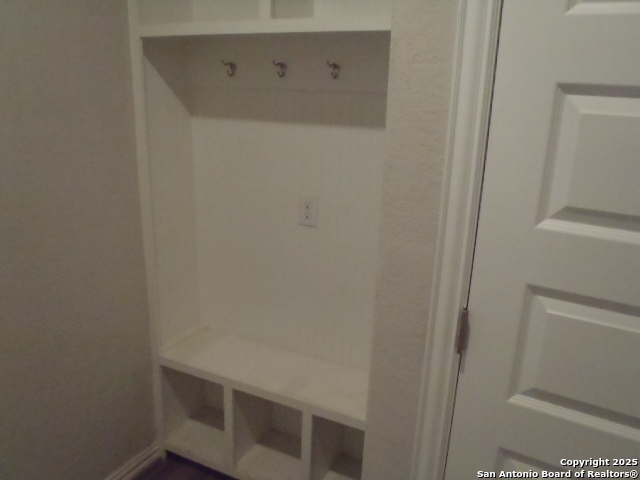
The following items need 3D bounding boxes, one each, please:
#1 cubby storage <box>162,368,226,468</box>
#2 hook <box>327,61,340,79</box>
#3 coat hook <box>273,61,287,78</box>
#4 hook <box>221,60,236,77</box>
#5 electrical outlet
[{"bbox_3d":[-0.447,0.668,2.179,0.315,0.363,0.280,9,18,24],"label":"cubby storage"},{"bbox_3d":[0.040,-0.558,1.703,0.026,0.060,0.070,9,18,24],"label":"hook"},{"bbox_3d":[-0.144,-0.588,1.786,0.026,0.060,0.070,9,18,24],"label":"coat hook"},{"bbox_3d":[-0.337,-0.619,1.873,0.026,0.060,0.070,9,18,24],"label":"hook"},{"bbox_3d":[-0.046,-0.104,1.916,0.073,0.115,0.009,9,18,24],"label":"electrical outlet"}]

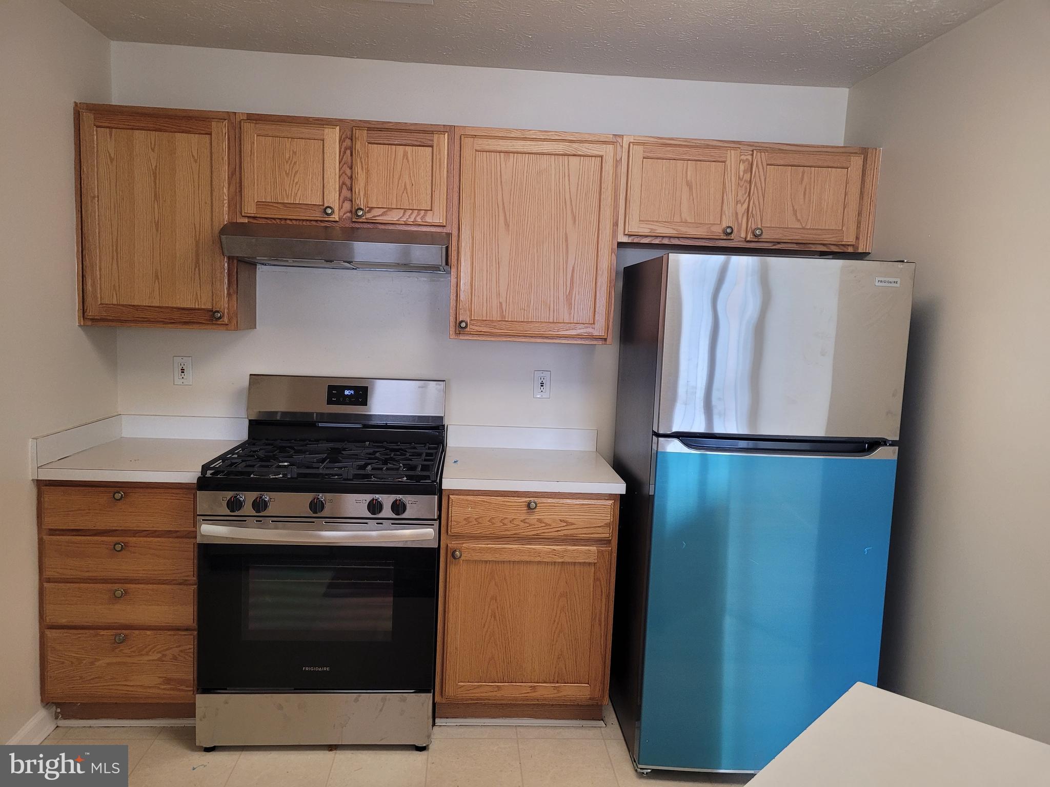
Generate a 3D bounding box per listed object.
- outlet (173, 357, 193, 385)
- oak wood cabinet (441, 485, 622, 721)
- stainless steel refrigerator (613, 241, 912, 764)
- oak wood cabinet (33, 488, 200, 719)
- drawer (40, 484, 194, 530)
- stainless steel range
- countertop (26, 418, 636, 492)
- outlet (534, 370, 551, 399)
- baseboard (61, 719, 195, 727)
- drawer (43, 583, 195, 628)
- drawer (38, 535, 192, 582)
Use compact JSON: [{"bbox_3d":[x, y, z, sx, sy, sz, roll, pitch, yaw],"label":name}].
[{"bbox_3d":[-1.357,-0.089,3.130,0.070,0.114,0.010,2,6,-4],"label":"outlet"},{"bbox_3d":[-0.015,0.725,2.998,0.601,0.861,0.630,2,6,-4],"label":"oak wood cabinet"},{"bbox_3d":[0.758,0.374,2.858,0.756,1.672,0.790,2,6,-3],"label":"stainless steel refrigerator"},{"bbox_3d":[-1.350,0.682,2.899,0.535,0.861,0.630,2,6,-4],"label":"oak wood cabinet"},{"bbox_3d":[-1.326,0.353,2.752,0.478,0.138,0.400,2,6,-4],"label":"drawer"},{"bbox_3d":[-0.687,0.561,2.843,0.760,1.190,0.729,2,6,-4],"label":"stainless steel range"},{"bbox_3d":[-0.639,0.211,2.901,1.923,0.131,0.627,2,6,-4],"label":"countertop"},{"bbox_3d":[0.071,-0.035,3.236,0.070,0.114,0.010,2,6,-4],"label":"outlet"},{"bbox_3d":[-1.344,1.133,2.717,0.510,0.028,0.015,2,6,-4],"label":"baseboard"},{"bbox_3d":[-1.339,0.675,2.785,0.478,0.141,0.400,2,6,-4],"label":"drawer"},{"bbox_3d":[-1.333,0.518,2.769,0.478,0.140,0.400,2,6,-4],"label":"drawer"}]

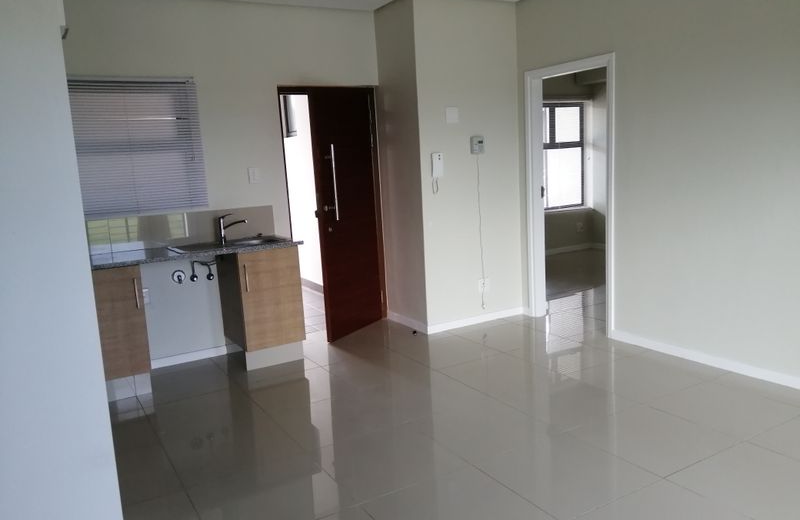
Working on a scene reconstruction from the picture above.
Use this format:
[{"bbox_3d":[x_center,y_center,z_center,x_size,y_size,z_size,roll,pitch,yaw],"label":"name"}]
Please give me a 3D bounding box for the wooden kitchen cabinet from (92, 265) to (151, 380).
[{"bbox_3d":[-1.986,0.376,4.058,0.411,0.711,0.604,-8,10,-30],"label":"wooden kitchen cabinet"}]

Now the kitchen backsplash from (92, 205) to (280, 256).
[{"bbox_3d":[-1.674,-0.226,4.529,1.501,0.250,0.020,-8,10,-30],"label":"kitchen backsplash"}]

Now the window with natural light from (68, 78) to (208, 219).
[{"bbox_3d":[-1.929,-0.828,4.338,1.016,0.976,0.089,-8,10,-30],"label":"window with natural light"}]

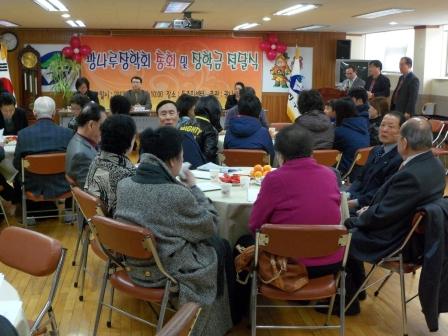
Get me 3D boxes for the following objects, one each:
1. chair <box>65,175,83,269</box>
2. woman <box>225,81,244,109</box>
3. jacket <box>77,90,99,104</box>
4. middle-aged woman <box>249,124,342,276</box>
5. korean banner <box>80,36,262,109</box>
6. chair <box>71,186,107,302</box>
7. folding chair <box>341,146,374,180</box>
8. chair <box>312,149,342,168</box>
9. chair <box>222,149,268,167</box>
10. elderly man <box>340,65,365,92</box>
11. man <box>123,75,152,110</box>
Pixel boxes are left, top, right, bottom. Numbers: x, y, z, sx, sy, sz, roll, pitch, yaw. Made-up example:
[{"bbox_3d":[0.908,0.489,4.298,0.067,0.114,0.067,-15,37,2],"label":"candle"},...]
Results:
[{"bbox_3d":[-0.920,0.416,4.339,0.520,0.800,0.470,-2,11,-10],"label":"chair"},{"bbox_3d":[0.290,-0.929,10.400,0.500,1.280,0.680,-1,10,-3],"label":"woman"},{"bbox_3d":[-2.420,-1.034,10.076,0.480,0.600,0.360,-2,10,-9],"label":"jacket"},{"bbox_3d":[0.385,0.380,3.274,0.520,1.260,0.740,-1,11,-6],"label":"middle-aged woman"},{"bbox_3d":[-0.989,-1.864,11.403,3.570,1.460,0.030,-2,11,-9],"label":"korean banner"},{"bbox_3d":[-0.670,0.529,3.722,0.500,0.775,0.490,-7,12,-33],"label":"chair"},{"bbox_3d":[1.290,0.129,5.947,0.500,0.775,0.490,9,14,42],"label":"folding chair"},{"bbox_3d":[0.850,0.159,5.779,0.490,0.775,0.500,-3,11,-17],"label":"chair"},{"bbox_3d":[0.210,0.168,5.676,0.470,0.800,0.520,1,11,7],"label":"chair"},{"bbox_3d":[2.210,-0.966,9.784,0.520,1.570,0.480,7,12,32],"label":"elderly man"},{"bbox_3d":[-1.530,-0.939,10.144,0.520,1.330,0.700,-2,10,-9],"label":"man"}]

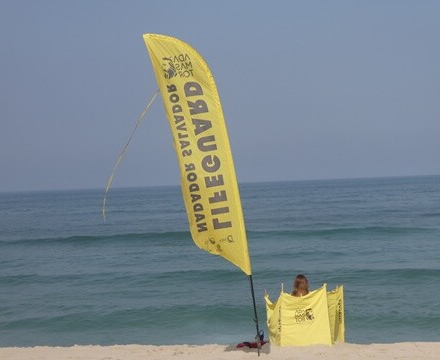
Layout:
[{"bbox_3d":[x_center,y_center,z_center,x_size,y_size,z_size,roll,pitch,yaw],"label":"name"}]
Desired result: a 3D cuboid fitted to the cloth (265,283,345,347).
[{"bbox_3d":[1.250,1.974,15.000,1.100,0.880,0.750,-2,0,7],"label":"cloth"}]

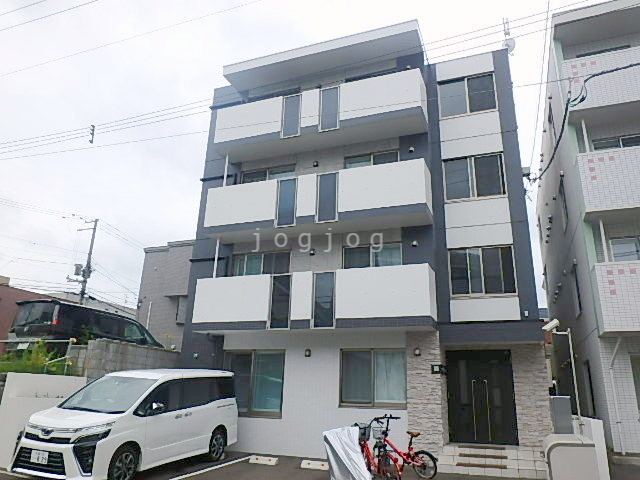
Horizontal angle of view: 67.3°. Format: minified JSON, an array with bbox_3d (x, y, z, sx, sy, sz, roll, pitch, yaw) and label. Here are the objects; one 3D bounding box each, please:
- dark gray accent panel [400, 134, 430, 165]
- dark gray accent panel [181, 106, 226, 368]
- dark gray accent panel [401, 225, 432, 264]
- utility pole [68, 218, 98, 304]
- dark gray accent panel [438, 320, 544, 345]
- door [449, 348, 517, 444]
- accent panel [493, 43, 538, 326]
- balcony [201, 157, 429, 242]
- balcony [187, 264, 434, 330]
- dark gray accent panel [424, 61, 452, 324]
[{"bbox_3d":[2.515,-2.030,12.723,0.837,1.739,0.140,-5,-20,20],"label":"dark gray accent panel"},{"bbox_3d":[-3.091,0.242,13.792,0.856,9.858,0.418,-5,-20,20],"label":"dark gray accent panel"},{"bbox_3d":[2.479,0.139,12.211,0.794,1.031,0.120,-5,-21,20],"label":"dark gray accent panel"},{"bbox_3d":[-15.829,4.103,31.232,1.300,11.600,0.600,-5,-20,20],"label":"utility pole"},{"bbox_3d":[3.779,2.072,10.731,2.158,0.474,0.167,-5,-20,20],"label":"dark gray accent panel"},{"bbox_3d":[4.003,3.886,11.939,1.561,2.204,0.100,-5,-21,20],"label":"door"},{"bbox_3d":[5.264,-1.837,13.064,0.425,8.036,0.140,-5,-21,20],"label":"accent panel"},{"bbox_3d":[-0.192,-0.914,12.948,6.154,1.428,0.875,-5,-20,20],"label":"balcony"},{"bbox_3d":[-0.288,1.621,12.194,6.214,1.411,0.948,-5,-21,20],"label":"balcony"},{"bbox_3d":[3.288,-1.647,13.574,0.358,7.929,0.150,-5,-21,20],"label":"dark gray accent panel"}]

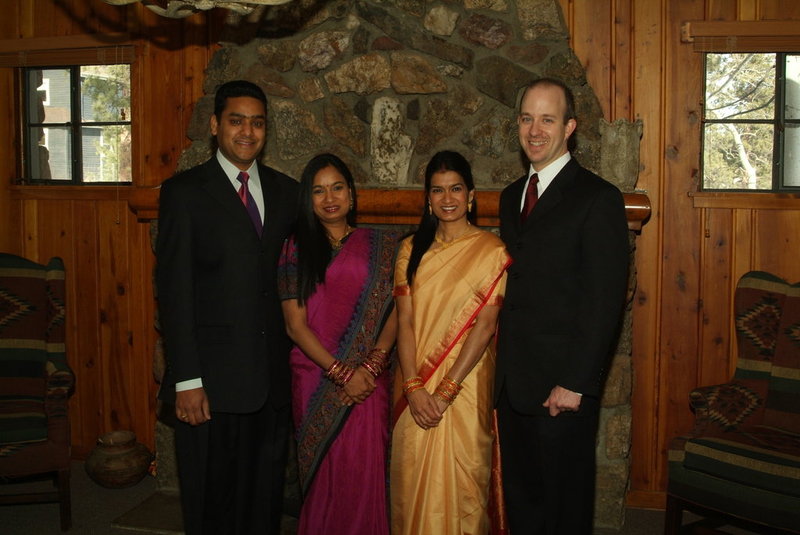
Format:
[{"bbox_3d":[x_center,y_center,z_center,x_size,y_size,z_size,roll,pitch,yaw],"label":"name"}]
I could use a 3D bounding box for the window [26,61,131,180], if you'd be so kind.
[{"bbox_3d":[-1.635,-0.725,4.735,0.610,0.610,0.070,2,6,14],"label":"window"}]

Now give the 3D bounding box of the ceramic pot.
[{"bbox_3d":[-1.353,0.921,4.485,0.295,0.240,0.295,0,6,0],"label":"ceramic pot"}]

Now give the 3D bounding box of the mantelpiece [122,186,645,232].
[{"bbox_3d":[-0.082,-0.253,4.025,2.240,0.165,0.280,2,6,14],"label":"mantelpiece"}]

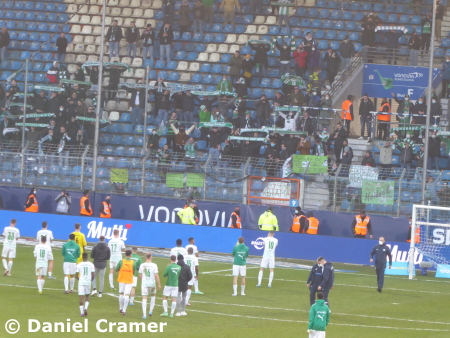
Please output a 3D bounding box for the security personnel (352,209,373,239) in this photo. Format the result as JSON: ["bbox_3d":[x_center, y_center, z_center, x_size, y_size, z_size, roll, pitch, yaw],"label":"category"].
[{"bbox_3d":[4.965,2.386,151.787,0.680,1.800,0.380,3,3,6],"label":"security personnel"}]

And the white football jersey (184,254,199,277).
[{"bbox_3d":[-1.037,2.949,126.937,0.540,0.720,0.320,3,3,8],"label":"white football jersey"}]

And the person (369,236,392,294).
[{"bbox_3d":[5.141,3.144,137.576,0.680,1.810,0.450,3,3,6],"label":"person"}]

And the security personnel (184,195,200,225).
[{"bbox_3d":[-1.305,1.965,153.951,0.450,1.770,0.550,4,3,25],"label":"security personnel"}]

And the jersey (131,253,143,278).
[{"bbox_3d":[-2.725,2.908,127.252,0.480,0.720,0.350,3,3,-3],"label":"jersey"}]

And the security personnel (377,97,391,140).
[{"bbox_3d":[6.050,-1.939,160.366,0.450,1.720,0.480,2,3,-21],"label":"security personnel"}]

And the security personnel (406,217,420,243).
[{"bbox_3d":[6.746,2.624,150.990,0.400,1.700,0.550,4,3,28],"label":"security personnel"}]

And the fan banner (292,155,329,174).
[{"bbox_3d":[3.200,-0.160,156.000,1.330,0.670,0.060,4,3,11],"label":"fan banner"}]

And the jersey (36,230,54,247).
[{"bbox_3d":[-5.779,2.372,134.618,0.550,0.740,0.320,3,3,8],"label":"jersey"}]

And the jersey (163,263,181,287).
[{"bbox_3d":[-1.547,3.126,123.875,0.520,0.700,0.380,2,3,-18],"label":"jersey"}]

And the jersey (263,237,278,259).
[{"bbox_3d":[1.508,2.581,137.335,0.500,0.680,0.360,3,3,0],"label":"jersey"}]

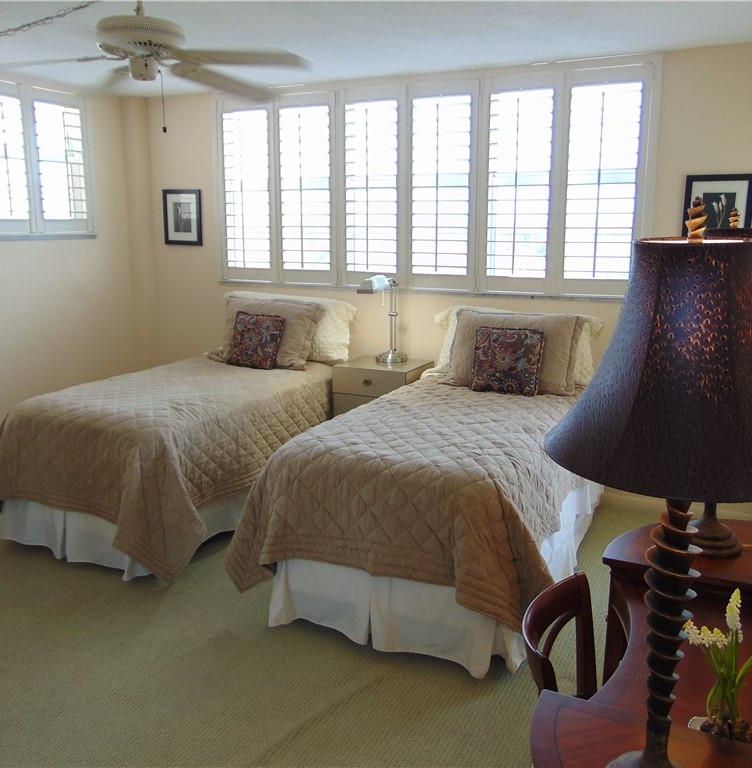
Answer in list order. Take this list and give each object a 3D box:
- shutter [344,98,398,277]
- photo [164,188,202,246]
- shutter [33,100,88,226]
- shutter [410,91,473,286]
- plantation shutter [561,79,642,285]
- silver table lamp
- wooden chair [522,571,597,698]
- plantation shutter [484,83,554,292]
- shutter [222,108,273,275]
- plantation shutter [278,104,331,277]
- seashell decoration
[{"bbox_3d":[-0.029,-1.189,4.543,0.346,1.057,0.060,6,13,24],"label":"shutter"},{"bbox_3d":[-1.398,-1.198,5.330,0.347,0.390,0.025,6,14,26],"label":"photo"},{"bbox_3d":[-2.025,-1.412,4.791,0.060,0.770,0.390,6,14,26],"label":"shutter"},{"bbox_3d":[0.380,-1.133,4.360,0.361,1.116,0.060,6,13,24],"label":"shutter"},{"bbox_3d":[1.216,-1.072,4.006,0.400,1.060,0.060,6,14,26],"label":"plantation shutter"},{"bbox_3d":[0.023,-0.400,4.525,0.290,0.525,0.180,-3,12,-13],"label":"silver table lamp"},{"bbox_3d":[0.522,0.862,1.511,0.470,0.800,0.440,6,13,24],"label":"wooden chair"},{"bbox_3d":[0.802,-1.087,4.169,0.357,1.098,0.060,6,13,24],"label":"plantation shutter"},{"bbox_3d":[-0.852,-1.264,4.919,0.329,1.071,0.060,6,13,24],"label":"shutter"},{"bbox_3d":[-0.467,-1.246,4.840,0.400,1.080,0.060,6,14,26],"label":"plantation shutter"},{"bbox_3d":[0.374,-0.192,0.864,0.028,0.054,0.028,6,14,26],"label":"seashell decoration"}]

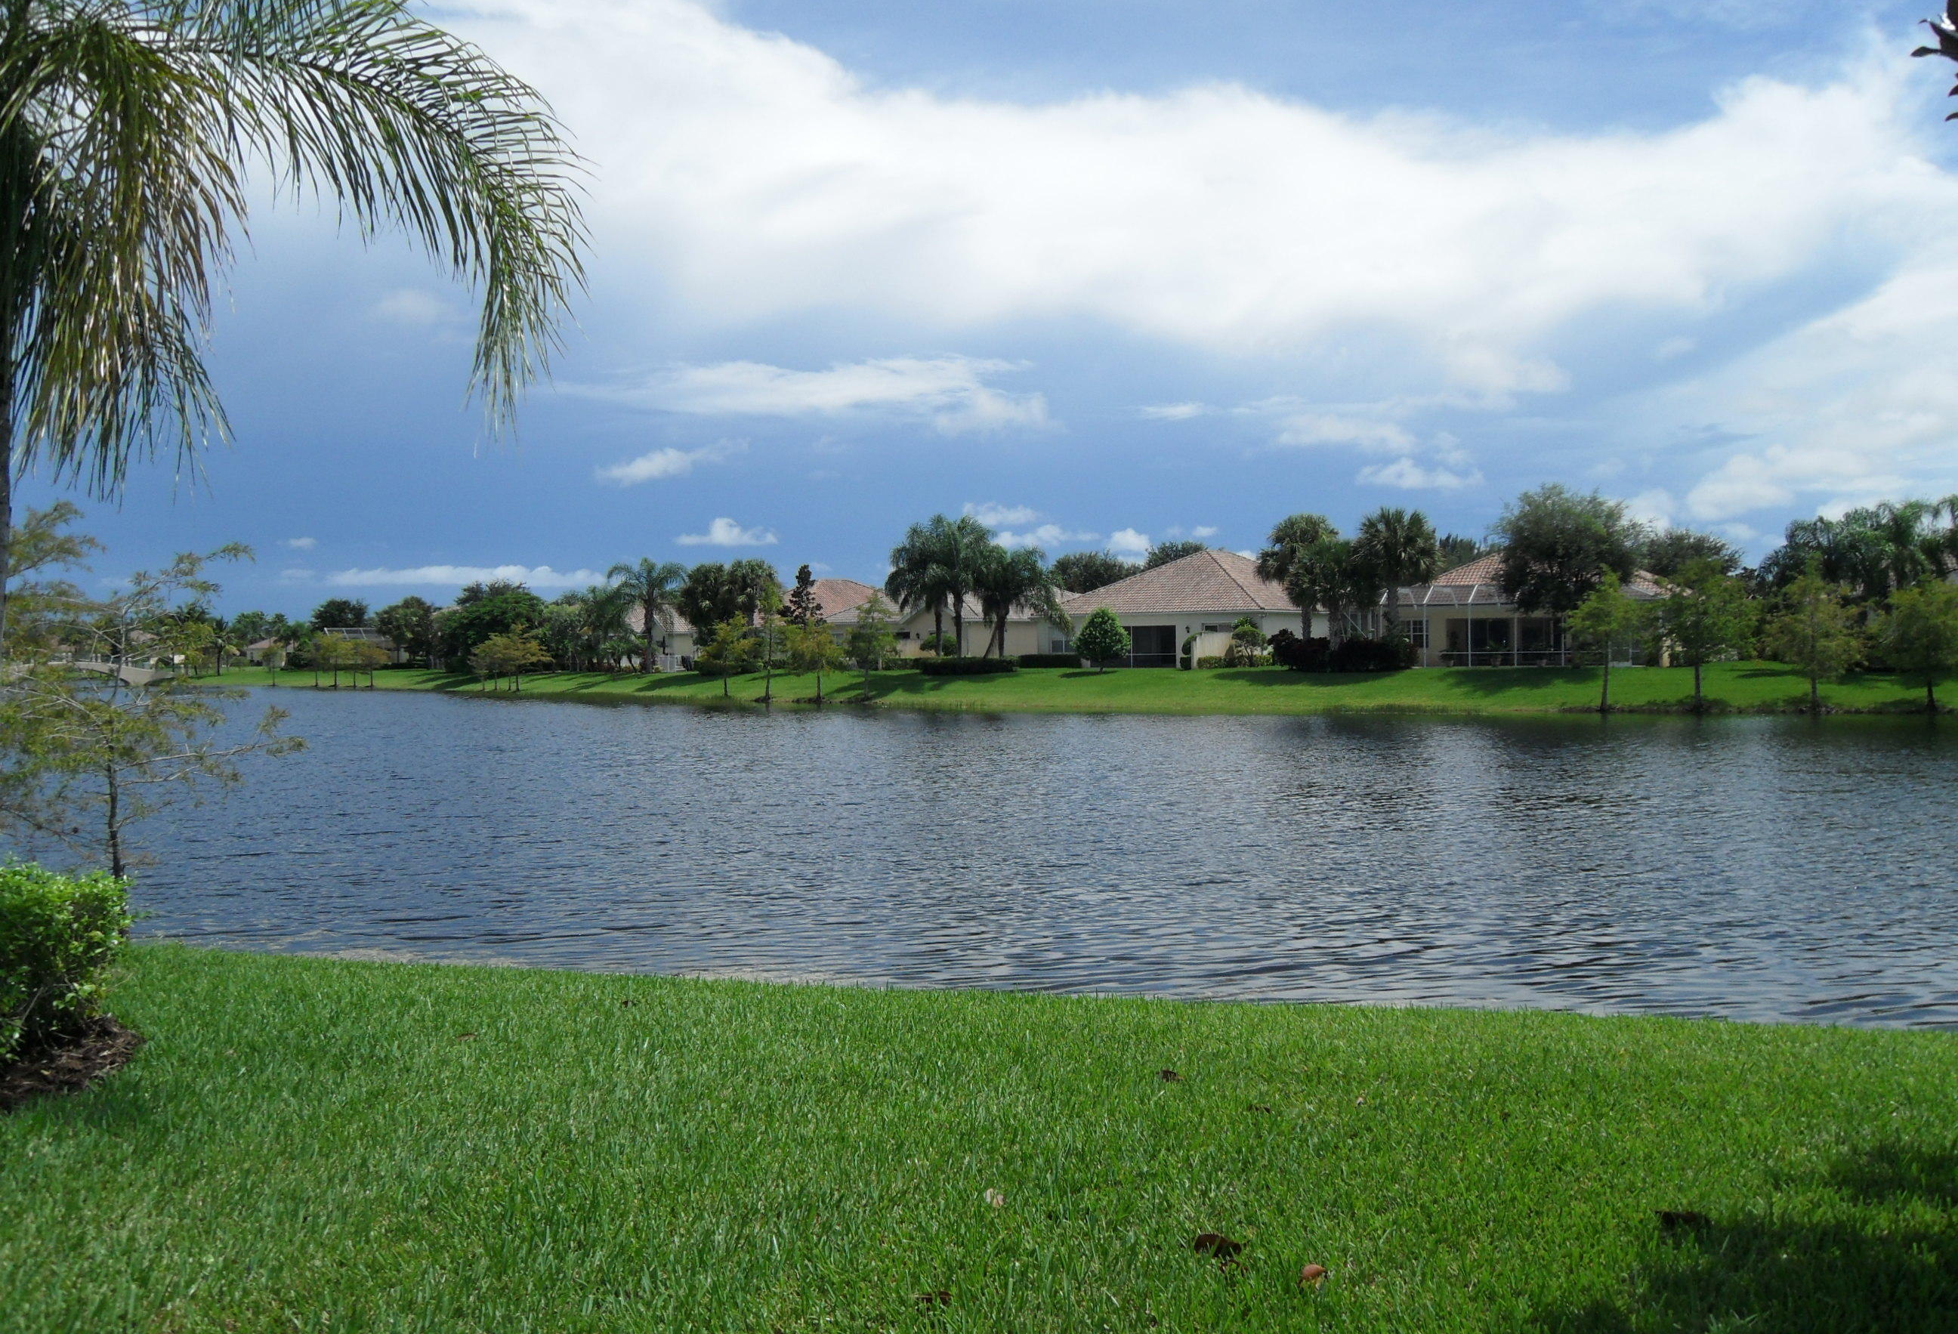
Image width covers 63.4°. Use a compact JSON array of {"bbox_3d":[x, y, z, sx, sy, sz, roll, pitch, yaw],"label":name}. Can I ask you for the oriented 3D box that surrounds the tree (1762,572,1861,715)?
[{"bbox_3d":[38.390,-1.200,73.000,4.510,6.420,4.290,0,0,0],"label":"tree"}]

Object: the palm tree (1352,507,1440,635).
[{"bbox_3d":[19.910,-3.760,75.500,4.160,7.730,4.160,0,0,0],"label":"palm tree"}]

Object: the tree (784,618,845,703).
[{"bbox_3d":[-9.190,-0.360,88.500,3.420,4.830,3.420,0,0,0],"label":"tree"}]

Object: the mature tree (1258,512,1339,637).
[{"bbox_3d":[16.510,-3.880,82.000,4.280,8.160,4.280,0,0,0],"label":"mature tree"}]

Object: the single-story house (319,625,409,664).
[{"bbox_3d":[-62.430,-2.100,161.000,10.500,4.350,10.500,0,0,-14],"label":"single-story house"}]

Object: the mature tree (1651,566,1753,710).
[{"bbox_3d":[33.510,-1.490,73.500,4.900,6.740,4.650,0,0,0],"label":"mature tree"}]

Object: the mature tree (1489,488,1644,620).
[{"bbox_3d":[28.330,-4.330,76.000,7.410,8.880,7.040,0,0,0],"label":"mature tree"}]

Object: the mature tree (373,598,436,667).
[{"bbox_3d":[-54.400,-3.260,150.000,6.080,6.660,6.080,0,0,0],"label":"mature tree"}]

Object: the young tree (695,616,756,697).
[{"bbox_3d":[-15.550,-0.590,97.000,3.840,4.920,3.650,0,0,0],"label":"young tree"}]

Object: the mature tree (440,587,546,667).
[{"bbox_3d":[-40.850,-3.210,133.000,8.860,7.060,8.860,0,0,0],"label":"mature tree"}]

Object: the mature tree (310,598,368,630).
[{"bbox_3d":[-78.820,-4.240,195.000,7.160,8.660,7.160,0,0,0],"label":"mature tree"}]

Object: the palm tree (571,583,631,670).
[{"bbox_3d":[-28.870,-3.040,121.000,4.560,6.660,4.560,0,0,0],"label":"palm tree"}]

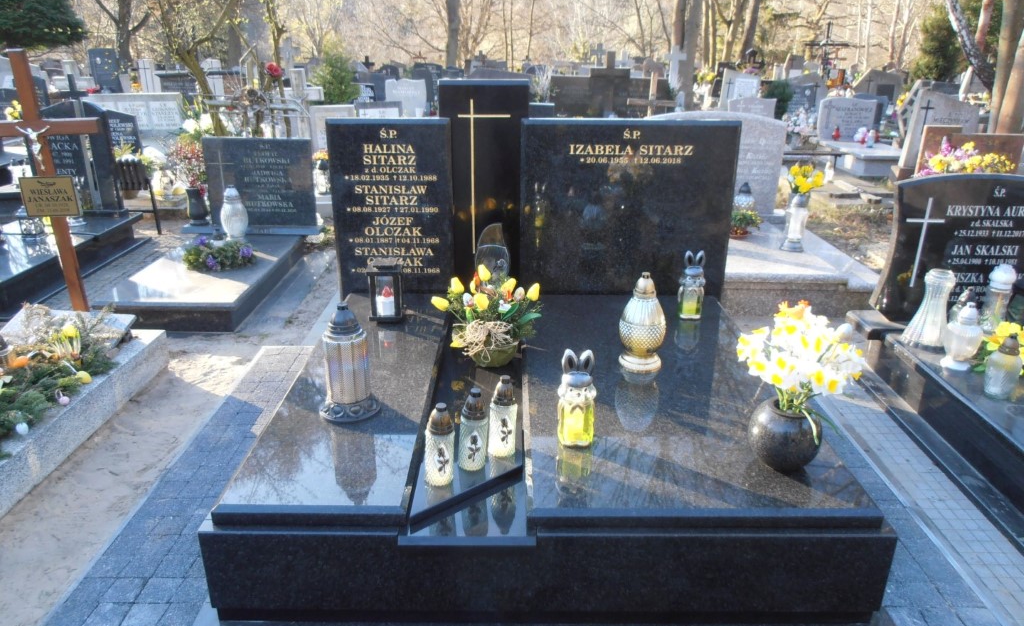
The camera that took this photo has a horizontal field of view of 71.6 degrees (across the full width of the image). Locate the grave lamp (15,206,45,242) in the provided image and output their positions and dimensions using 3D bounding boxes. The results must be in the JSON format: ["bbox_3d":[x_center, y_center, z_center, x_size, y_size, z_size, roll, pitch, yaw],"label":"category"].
[{"bbox_3d":[-3.260,-0.656,4.813,0.120,0.225,0.120,0,21,0],"label":"grave lamp"}]

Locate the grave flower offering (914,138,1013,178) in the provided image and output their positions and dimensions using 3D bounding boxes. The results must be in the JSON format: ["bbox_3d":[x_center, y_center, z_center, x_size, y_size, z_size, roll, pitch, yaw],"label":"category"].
[{"bbox_3d":[3.595,-1.177,5.651,0.751,0.400,0.380,0,21,0],"label":"grave flower offering"}]

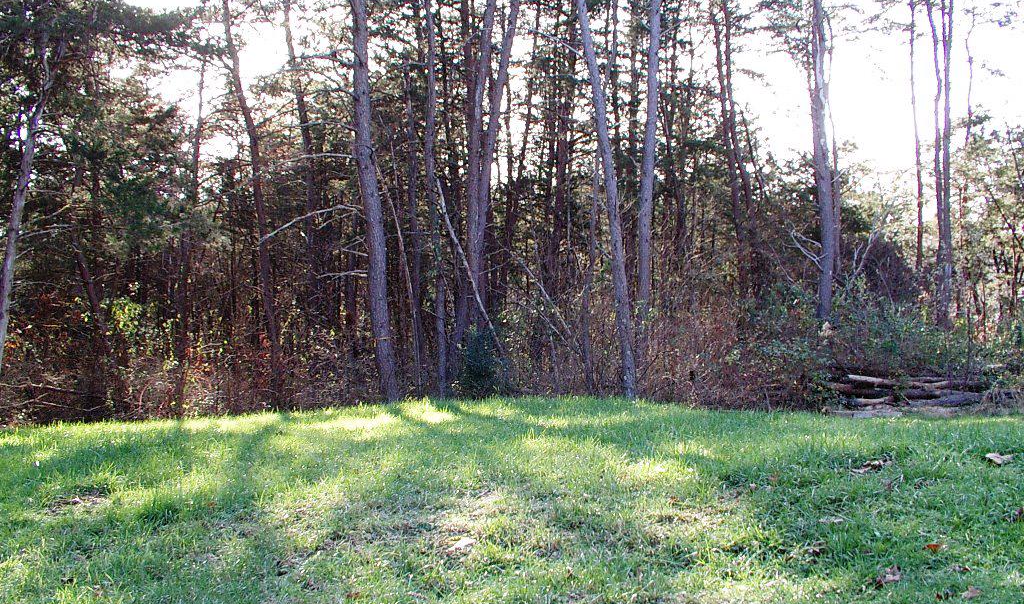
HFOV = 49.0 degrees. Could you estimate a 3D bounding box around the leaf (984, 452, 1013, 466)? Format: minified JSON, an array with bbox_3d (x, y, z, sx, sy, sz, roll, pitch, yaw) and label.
[{"bbox_3d":[3.982,1.289,9.200,0.225,0.060,0.180,0,0,0],"label":"leaf"}]

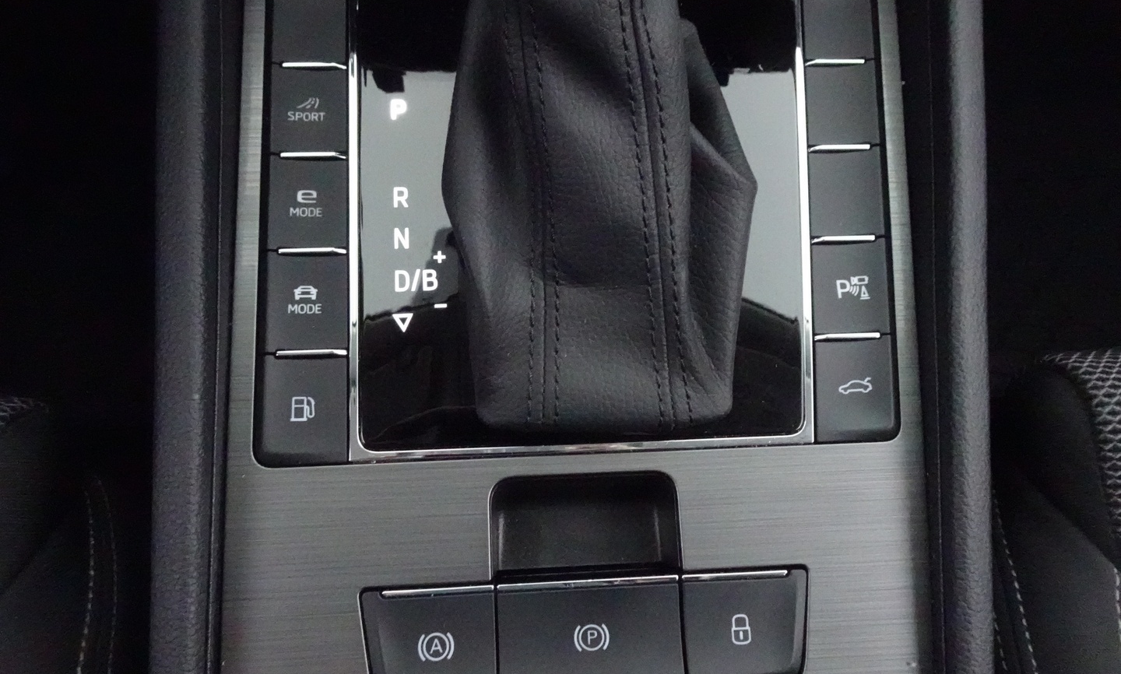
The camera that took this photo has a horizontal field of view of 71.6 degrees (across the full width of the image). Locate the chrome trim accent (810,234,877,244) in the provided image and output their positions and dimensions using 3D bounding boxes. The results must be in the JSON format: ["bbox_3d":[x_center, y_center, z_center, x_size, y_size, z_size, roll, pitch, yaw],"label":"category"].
[{"bbox_3d":[0.069,-0.024,0.191,0.016,0.002,0.002,-2,77,-3],"label":"chrome trim accent"}]

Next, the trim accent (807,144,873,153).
[{"bbox_3d":[0.070,-0.047,0.196,0.016,0.002,0.002,-2,77,-3],"label":"trim accent"}]

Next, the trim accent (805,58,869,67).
[{"bbox_3d":[0.071,-0.071,0.202,0.016,0.002,0.002,-2,77,-3],"label":"trim accent"}]

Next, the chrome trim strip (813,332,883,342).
[{"bbox_3d":[0.068,0.000,0.185,0.016,0.002,0.002,-2,77,-3],"label":"chrome trim strip"}]

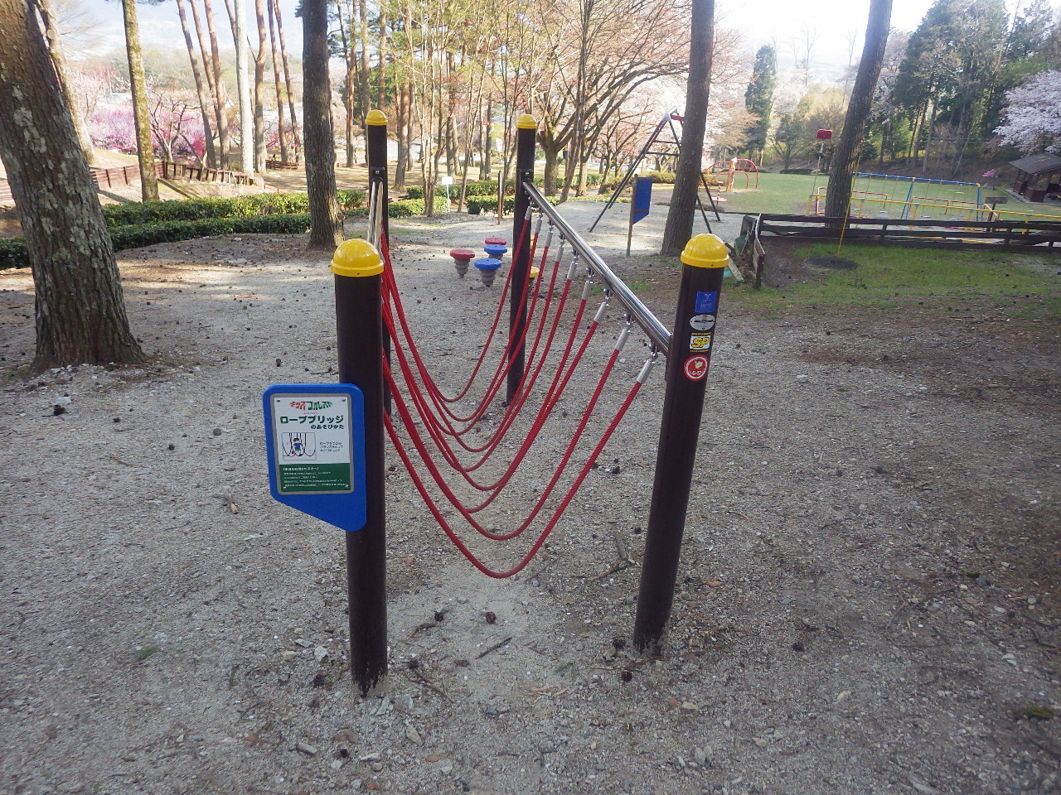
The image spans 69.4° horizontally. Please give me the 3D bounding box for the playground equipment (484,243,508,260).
[{"bbox_3d":[-0.494,-1.976,10.815,0.330,0.310,0.330,3,25,0],"label":"playground equipment"}]

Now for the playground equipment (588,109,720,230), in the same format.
[{"bbox_3d":[2.899,-5.088,16.993,2.650,2.470,1.950,7,26,8],"label":"playground equipment"}]

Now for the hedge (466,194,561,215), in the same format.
[{"bbox_3d":[-0.403,-4.656,18.621,2.240,0.440,0.750,0,26,-7],"label":"hedge"}]

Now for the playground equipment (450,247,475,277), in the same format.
[{"bbox_3d":[-0.899,-1.770,10.149,0.330,0.310,0.330,3,25,0],"label":"playground equipment"}]

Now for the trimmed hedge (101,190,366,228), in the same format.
[{"bbox_3d":[-5.371,-3.625,14.820,0.750,0.450,5.770,17,25,27],"label":"trimmed hedge"}]

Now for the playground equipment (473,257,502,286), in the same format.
[{"bbox_3d":[-0.514,-1.500,9.325,0.330,0.310,0.330,3,25,0],"label":"playground equipment"}]

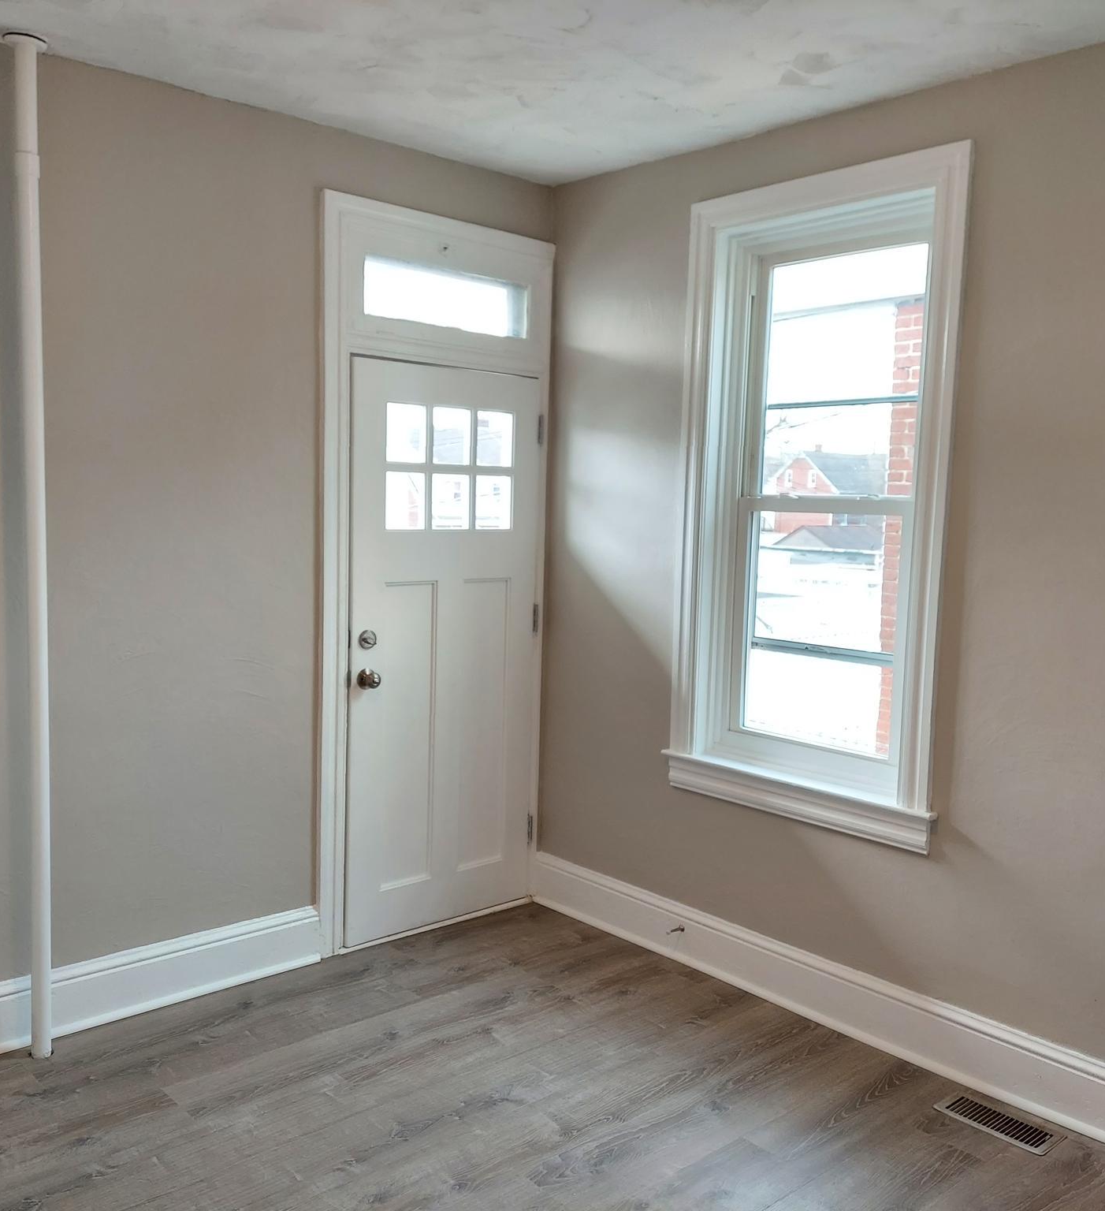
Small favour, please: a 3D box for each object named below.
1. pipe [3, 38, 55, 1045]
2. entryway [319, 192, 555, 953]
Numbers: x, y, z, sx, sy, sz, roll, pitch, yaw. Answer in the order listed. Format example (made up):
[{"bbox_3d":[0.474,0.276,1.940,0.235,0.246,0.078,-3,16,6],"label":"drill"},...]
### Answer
[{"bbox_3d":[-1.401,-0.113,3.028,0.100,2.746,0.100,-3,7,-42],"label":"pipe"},{"bbox_3d":[-0.423,-0.081,4.062,0.998,2.547,0.120,-3,7,-42],"label":"entryway"}]

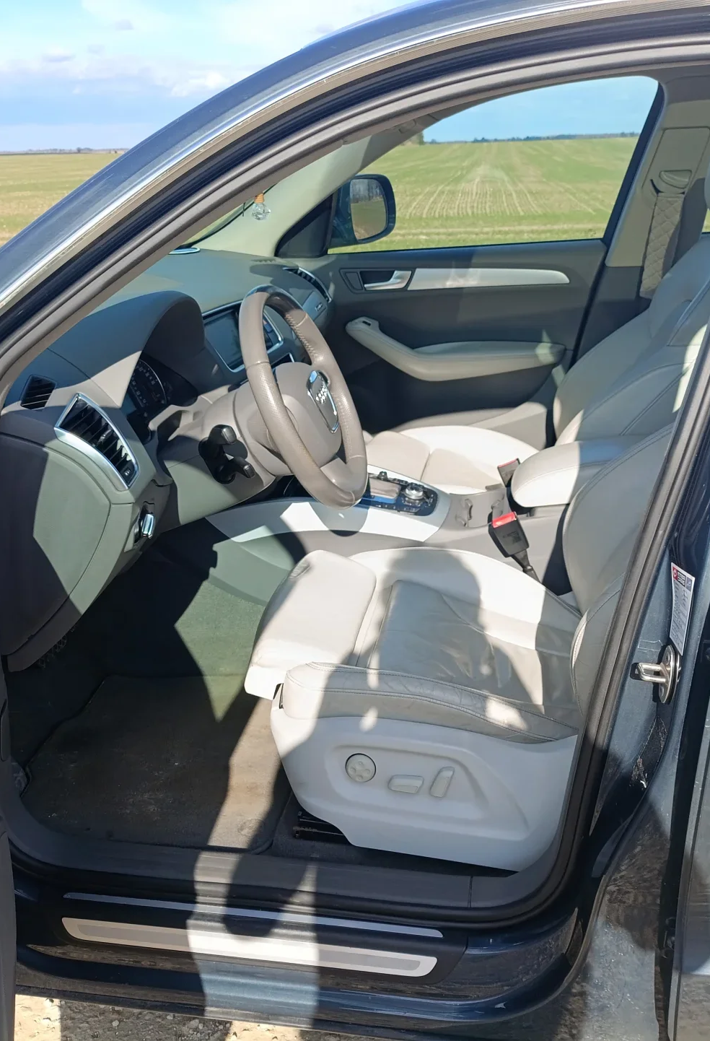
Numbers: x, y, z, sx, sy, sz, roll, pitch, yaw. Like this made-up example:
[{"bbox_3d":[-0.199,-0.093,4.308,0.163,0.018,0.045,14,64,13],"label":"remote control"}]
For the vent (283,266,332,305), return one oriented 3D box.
[{"bbox_3d":[-0.116,-0.591,2.532,0.070,0.120,0.110,2,22,10],"label":"vent"}]

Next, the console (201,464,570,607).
[{"bbox_3d":[0.147,0.011,2.024,0.880,0.370,0.290,2,22,10],"label":"console"}]

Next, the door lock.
[{"bbox_3d":[0.346,0.175,1.147,0.050,0.070,0.040,2,22,10],"label":"door lock"}]

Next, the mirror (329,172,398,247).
[{"bbox_3d":[0.025,-0.854,2.752,0.160,0.200,0.230,5,23,17],"label":"mirror"}]

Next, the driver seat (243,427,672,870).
[{"bbox_3d":[0.319,-0.013,1.580,0.990,1.030,0.540,2,22,10],"label":"driver seat"}]

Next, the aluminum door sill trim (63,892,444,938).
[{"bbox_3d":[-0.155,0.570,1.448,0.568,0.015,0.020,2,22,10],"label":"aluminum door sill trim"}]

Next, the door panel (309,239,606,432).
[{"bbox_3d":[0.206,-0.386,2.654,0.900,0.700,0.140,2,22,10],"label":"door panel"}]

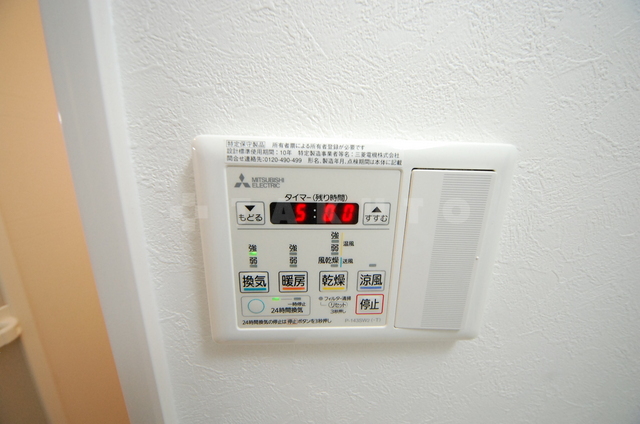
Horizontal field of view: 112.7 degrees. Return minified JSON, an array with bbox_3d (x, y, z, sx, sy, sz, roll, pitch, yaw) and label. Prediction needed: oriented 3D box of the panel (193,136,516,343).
[{"bbox_3d":[0.019,0.021,0.126,0.166,0.120,0.016,1,12,-3],"label":"panel"}]

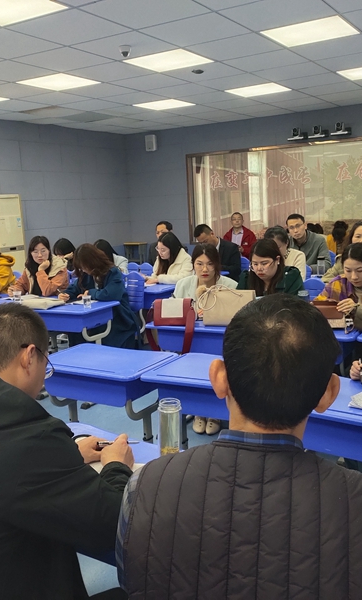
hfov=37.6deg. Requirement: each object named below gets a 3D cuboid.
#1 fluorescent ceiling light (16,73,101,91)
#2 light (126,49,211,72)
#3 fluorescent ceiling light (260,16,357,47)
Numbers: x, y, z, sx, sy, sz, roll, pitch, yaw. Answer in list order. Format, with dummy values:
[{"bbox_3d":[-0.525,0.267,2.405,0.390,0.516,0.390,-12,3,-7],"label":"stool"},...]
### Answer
[{"bbox_3d":[-1.128,-2.038,4.941,0.600,0.050,0.600,4,13,32],"label":"fluorescent ceiling light"},{"bbox_3d":[-0.098,-1.974,4.352,0.600,0.050,0.600,4,13,32],"label":"light"},{"bbox_3d":[0.928,-1.932,3.782,0.570,0.070,0.550,4,13,34],"label":"fluorescent ceiling light"}]

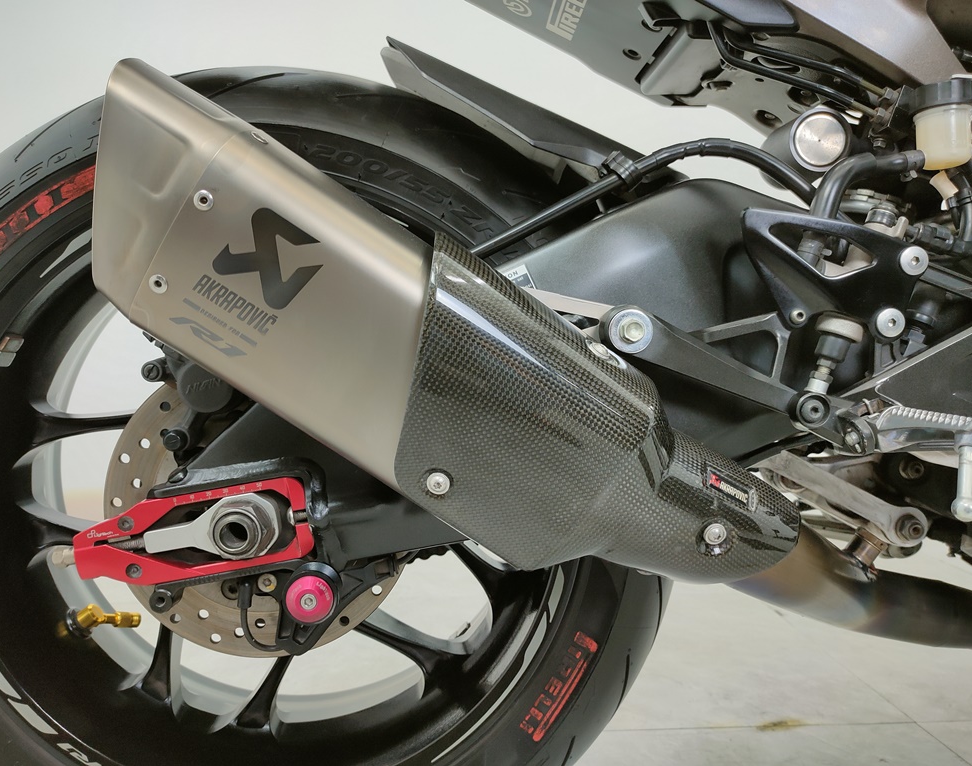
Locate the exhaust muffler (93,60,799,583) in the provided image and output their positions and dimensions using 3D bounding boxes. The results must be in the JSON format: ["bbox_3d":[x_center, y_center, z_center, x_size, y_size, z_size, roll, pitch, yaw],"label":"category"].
[{"bbox_3d":[-0.022,0.004,0.532,0.455,0.135,0.112,31,0,-6],"label":"exhaust muffler"}]

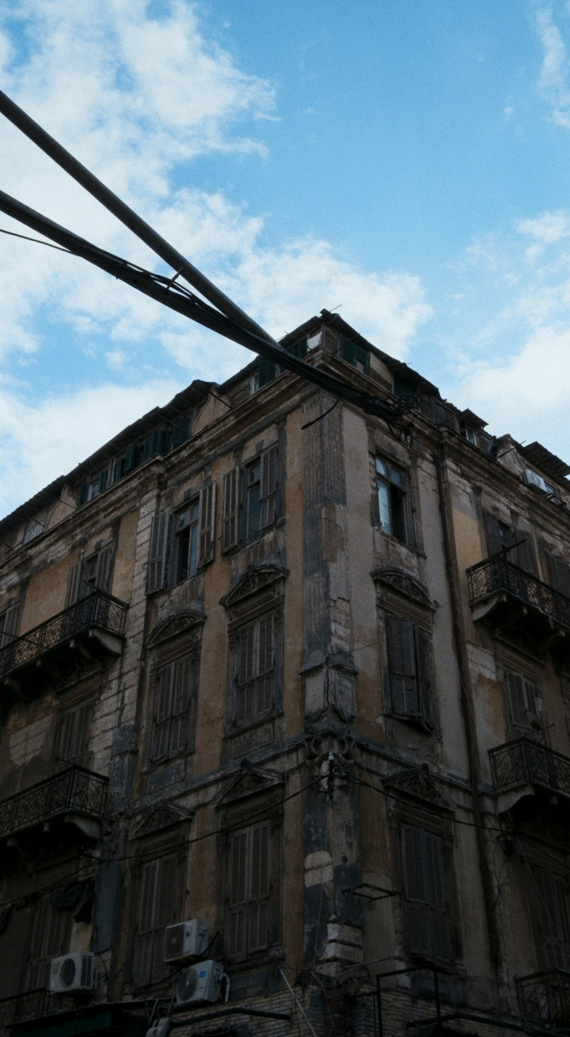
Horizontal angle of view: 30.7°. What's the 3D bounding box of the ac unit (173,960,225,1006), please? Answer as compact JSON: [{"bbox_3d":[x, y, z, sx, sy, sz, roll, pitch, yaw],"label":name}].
[{"bbox_3d":[-1.411,7.727,17.158,0.250,0.590,0.780,33,-47,-30],"label":"ac unit"}]

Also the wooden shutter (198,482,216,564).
[{"bbox_3d":[-1.780,0.142,23.520,0.536,2.236,0.050,-30,-46,34],"label":"wooden shutter"}]

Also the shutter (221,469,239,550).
[{"bbox_3d":[-1.249,-0.208,24.215,0.550,2.365,0.060,-30,-46,34],"label":"shutter"}]

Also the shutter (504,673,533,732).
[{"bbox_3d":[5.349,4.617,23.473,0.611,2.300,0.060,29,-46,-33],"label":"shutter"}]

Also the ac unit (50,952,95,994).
[{"bbox_3d":[-4.037,8.639,19.692,0.870,0.600,0.300,-30,-46,34],"label":"ac unit"}]

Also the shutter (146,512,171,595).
[{"bbox_3d":[-3.184,0.796,26.274,0.522,2.375,0.050,-21,-41,26],"label":"shutter"}]

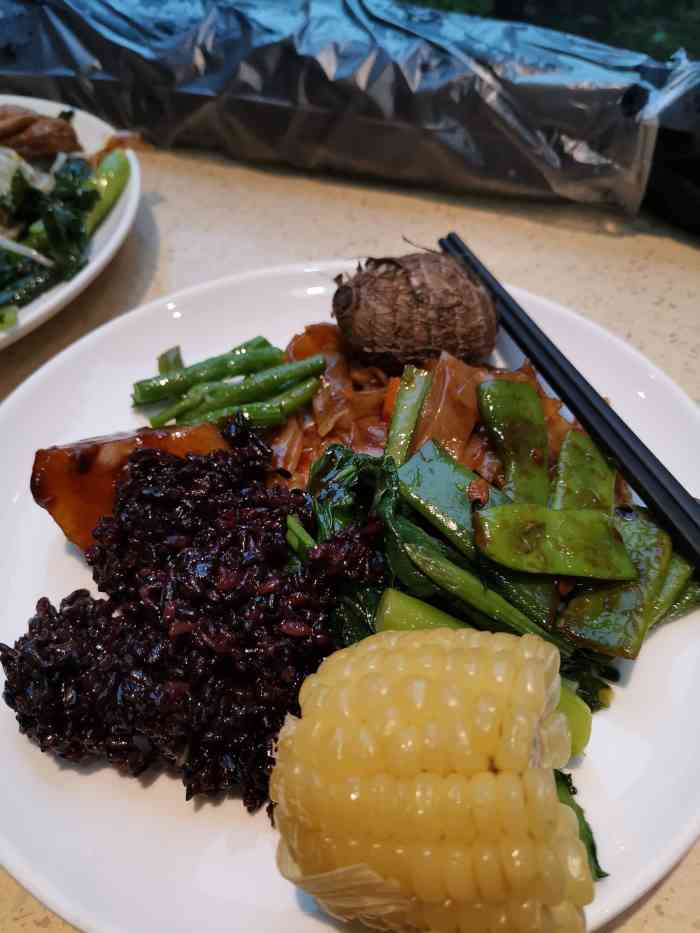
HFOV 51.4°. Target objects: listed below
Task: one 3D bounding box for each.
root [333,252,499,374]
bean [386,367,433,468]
[{"bbox_3d":[0.023,-0.055,0.259,0.056,0.040,0.041,-6,50,-4],"label":"root"},{"bbox_3d":[0.018,-0.016,0.234,0.009,0.008,0.042,10,51,10],"label":"bean"}]

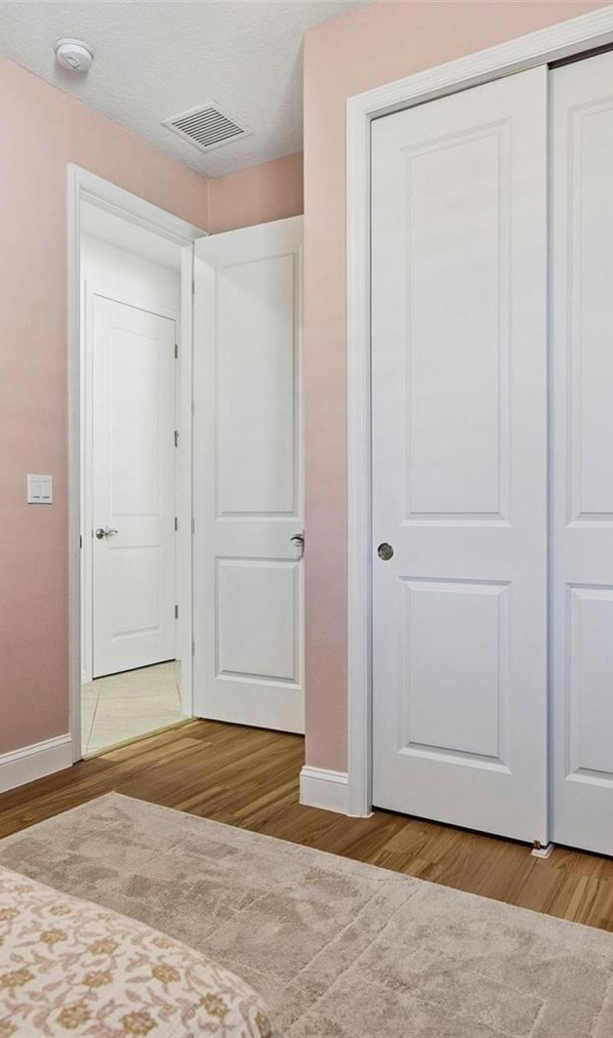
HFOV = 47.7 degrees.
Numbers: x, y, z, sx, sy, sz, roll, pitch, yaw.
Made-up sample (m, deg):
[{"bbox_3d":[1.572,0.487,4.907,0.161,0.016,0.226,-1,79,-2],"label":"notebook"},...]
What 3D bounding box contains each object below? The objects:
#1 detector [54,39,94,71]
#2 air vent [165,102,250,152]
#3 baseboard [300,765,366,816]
[{"bbox_3d":[-0.881,-1.759,2.639,0.139,0.042,0.139,0,0,0],"label":"detector"},{"bbox_3d":[-0.447,-1.775,3.167,0.303,0.015,0.303,0,0,31],"label":"air vent"},{"bbox_3d":[0.082,0.973,2.489,0.220,0.133,0.020,0,0,31],"label":"baseboard"}]

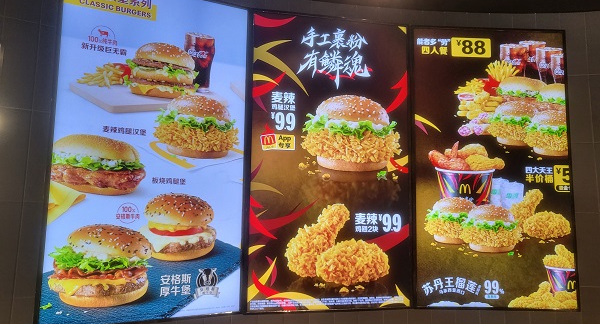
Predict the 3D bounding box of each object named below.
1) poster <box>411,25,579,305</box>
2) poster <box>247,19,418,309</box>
[{"bbox_3d":[0.840,0.017,1.986,0.710,1.240,0.050,1,-6,-2],"label":"poster"},{"bbox_3d":[0.132,-0.005,1.909,0.710,1.240,0.050,2,-6,-10],"label":"poster"}]

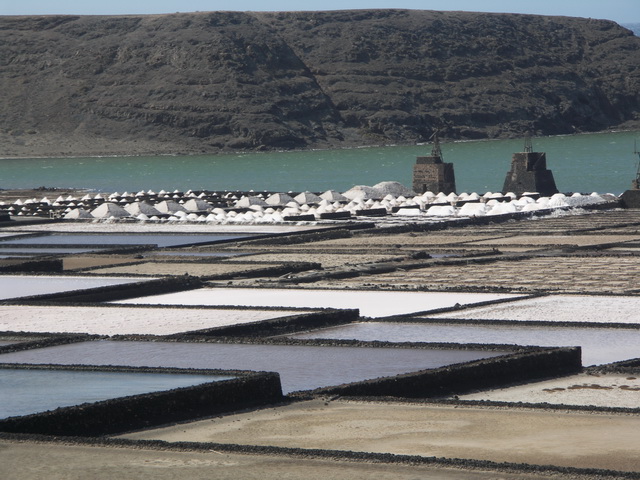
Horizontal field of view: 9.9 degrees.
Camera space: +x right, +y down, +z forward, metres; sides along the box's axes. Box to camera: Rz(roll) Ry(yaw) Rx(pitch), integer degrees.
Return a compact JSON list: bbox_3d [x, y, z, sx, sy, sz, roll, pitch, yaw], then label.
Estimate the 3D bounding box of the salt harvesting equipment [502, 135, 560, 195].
[{"bbox_3d":[37.344,-13.306,656.000,7.200,11.700,7.200,3,4,37],"label":"salt harvesting equipment"}]

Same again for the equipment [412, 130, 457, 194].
[{"bbox_3d":[20.437,-13.779,660.000,5.750,11.600,5.750,2,4,32],"label":"equipment"}]

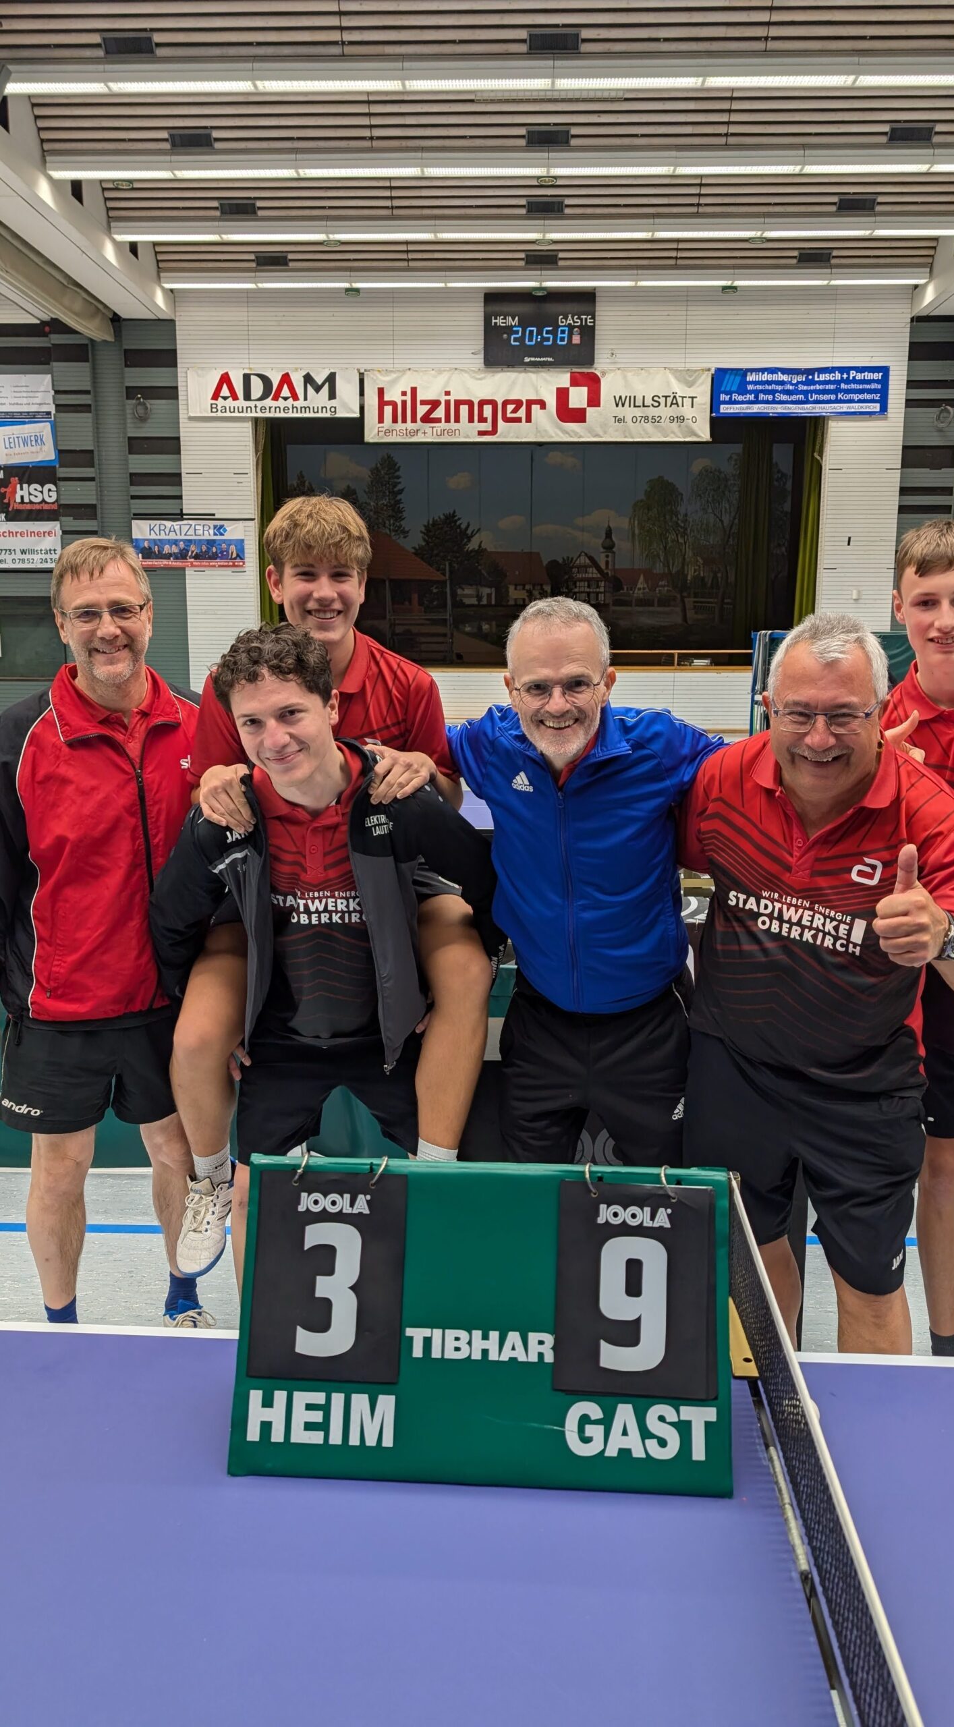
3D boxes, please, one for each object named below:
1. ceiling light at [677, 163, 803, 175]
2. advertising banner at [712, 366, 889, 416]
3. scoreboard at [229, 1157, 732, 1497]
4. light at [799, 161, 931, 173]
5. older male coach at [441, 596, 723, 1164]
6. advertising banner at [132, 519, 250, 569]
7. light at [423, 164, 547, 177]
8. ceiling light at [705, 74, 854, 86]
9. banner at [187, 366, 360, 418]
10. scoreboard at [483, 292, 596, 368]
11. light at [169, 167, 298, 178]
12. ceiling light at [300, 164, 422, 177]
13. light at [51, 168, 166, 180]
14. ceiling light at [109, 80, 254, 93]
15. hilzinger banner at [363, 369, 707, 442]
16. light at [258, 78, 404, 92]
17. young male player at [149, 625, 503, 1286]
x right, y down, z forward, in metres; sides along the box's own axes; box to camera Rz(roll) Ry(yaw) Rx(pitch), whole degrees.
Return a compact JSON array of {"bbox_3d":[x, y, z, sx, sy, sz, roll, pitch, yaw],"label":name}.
[{"bbox_3d":[3.171,-8.447,14.563,1.520,0.070,0.240,1,11,2],"label":"ceiling light"},{"bbox_3d":[5.538,-8.079,20.559,2.987,0.804,0.030,1,11,2],"label":"advertising banner"},{"bbox_3d":[0.011,0.492,1.389,0.542,0.311,0.268,1,11,4],"label":"scoreboard"},{"bbox_3d":[4.789,-8.561,14.713,1.550,0.080,0.240,1,11,2],"label":"light"},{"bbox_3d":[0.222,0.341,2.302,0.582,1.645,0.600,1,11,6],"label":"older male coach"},{"bbox_3d":[-5.123,-5.682,21.359,2.004,0.805,0.030,1,11,2],"label":"advertising banner"},{"bbox_3d":[0.108,-8.379,14.469,1.524,0.070,0.220,0,11,2],"label":"light"},{"bbox_3d":[3.087,-8.013,12.238,1.520,0.070,0.240,1,11,2],"label":"ceiling light"},{"bbox_3d":[-3.461,-8.009,20.437,2.960,0.784,0.030,1,11,2],"label":"banner"},{"bbox_3d":[1.052,-8.893,20.049,1.852,1.150,0.150,1,11,2],"label":"scoreboard"},{"bbox_3d":[-2.921,-8.404,14.556,1.534,0.070,0.220,0,11,2],"label":"light"},{"bbox_3d":[-1.431,-8.500,14.718,1.520,0.070,0.240,1,11,2],"label":"ceiling light"},{"bbox_3d":[-4.552,-8.646,14.990,1.550,0.080,0.240,1,11,2],"label":"light"},{"bbox_3d":[-3.049,-8.083,12.445,1.520,0.070,0.240,1,11,2],"label":"ceiling light"},{"bbox_3d":[1.049,-7.917,20.735,5.992,1.196,0.030,1,11,2],"label":"hilzinger banner"},{"bbox_3d":[-1.492,-7.947,12.191,1.514,0.070,0.220,0,11,2],"label":"light"},{"bbox_3d":[-0.263,0.379,2.208,0.607,1.600,0.700,0,11,-4],"label":"young male player"}]

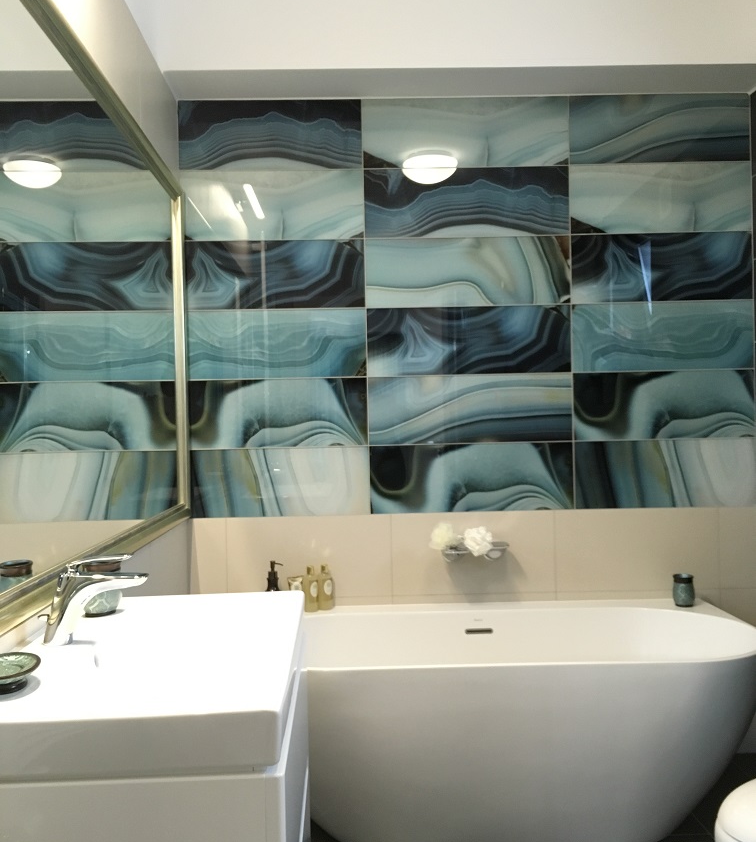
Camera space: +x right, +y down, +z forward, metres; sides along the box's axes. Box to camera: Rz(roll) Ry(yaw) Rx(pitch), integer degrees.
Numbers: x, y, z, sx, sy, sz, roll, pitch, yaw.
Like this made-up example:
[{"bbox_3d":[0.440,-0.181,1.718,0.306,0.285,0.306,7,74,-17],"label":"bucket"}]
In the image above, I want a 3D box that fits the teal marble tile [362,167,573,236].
[{"bbox_3d":[0.325,-0.795,3.067,0.747,0.249,0.010,-1,1,-1],"label":"teal marble tile"}]

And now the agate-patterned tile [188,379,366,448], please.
[{"bbox_3d":[-0.361,-0.027,3.071,0.652,0.249,0.010,-1,1,-1],"label":"agate-patterned tile"}]

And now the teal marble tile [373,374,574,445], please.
[{"bbox_3d":[0.340,-0.044,3.088,0.750,0.250,0.012,-1,0,-1],"label":"teal marble tile"}]

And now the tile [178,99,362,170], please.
[{"bbox_3d":[-0.385,-1.031,3.054,0.658,0.249,0.010,-1,1,-1],"label":"tile"}]

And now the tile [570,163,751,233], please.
[{"bbox_3d":[1.036,-0.815,3.102,0.672,0.250,0.012,-1,0,-1],"label":"tile"}]

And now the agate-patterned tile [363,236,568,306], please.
[{"bbox_3d":[0.330,-0.544,3.072,0.747,0.249,0.010,-1,1,-1],"label":"agate-patterned tile"}]

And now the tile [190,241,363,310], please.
[{"bbox_3d":[-0.375,-0.533,3.069,0.656,0.250,0.012,-1,0,-1],"label":"tile"}]

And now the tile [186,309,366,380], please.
[{"bbox_3d":[-0.370,-0.281,3.070,0.656,0.250,0.012,-1,0,-1],"label":"tile"}]

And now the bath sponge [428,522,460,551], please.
[{"bbox_3d":[0.237,0.415,3.035,0.105,0.100,0.100,-1,1,-1],"label":"bath sponge"}]

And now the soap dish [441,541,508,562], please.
[{"bbox_3d":[0.350,0.469,3.035,0.228,0.045,0.120,-1,1,-1],"label":"soap dish"}]

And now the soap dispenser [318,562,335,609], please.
[{"bbox_3d":[-0.186,0.594,3.028,0.048,0.160,0.045,-1,0,-35],"label":"soap dispenser"}]

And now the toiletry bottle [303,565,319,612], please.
[{"bbox_3d":[-0.236,0.595,3.001,0.048,0.160,0.045,-1,0,-37],"label":"toiletry bottle"}]

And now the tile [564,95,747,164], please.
[{"bbox_3d":[1.026,-1.060,3.073,0.663,0.249,0.010,-1,1,-1],"label":"tile"}]

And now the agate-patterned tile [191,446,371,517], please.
[{"bbox_3d":[-0.356,0.224,3.075,0.652,0.249,0.010,-1,1,-1],"label":"agate-patterned tile"}]

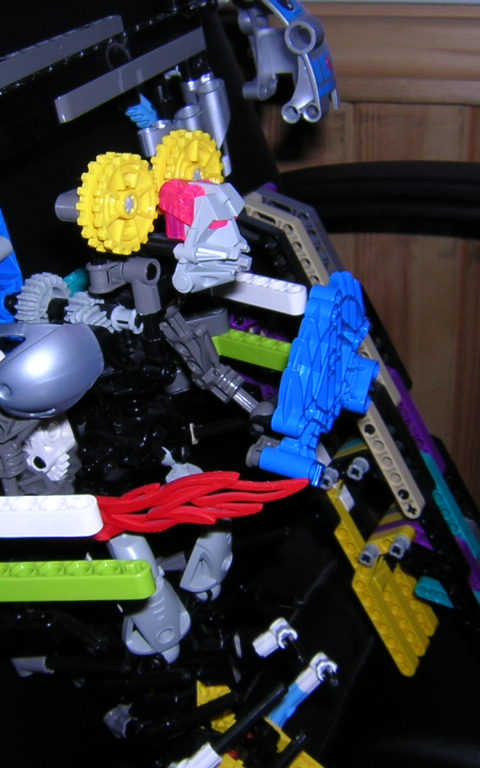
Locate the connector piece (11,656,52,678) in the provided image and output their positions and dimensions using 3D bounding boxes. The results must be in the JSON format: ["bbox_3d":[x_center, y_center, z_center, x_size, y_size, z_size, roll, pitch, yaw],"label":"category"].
[{"bbox_3d":[-0.070,0.096,0.360,0.015,0.008,0.008,-7,25,2],"label":"connector piece"}]

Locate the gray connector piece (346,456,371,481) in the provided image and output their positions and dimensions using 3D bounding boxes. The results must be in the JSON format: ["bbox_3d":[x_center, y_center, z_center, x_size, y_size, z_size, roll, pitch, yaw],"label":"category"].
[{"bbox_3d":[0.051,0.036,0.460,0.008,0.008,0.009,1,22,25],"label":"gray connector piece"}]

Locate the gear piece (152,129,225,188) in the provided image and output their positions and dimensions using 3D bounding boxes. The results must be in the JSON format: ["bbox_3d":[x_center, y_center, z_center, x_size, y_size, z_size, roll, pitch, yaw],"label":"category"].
[{"bbox_3d":[-0.015,-0.059,0.302,0.009,0.026,0.026,17,33,34],"label":"gear piece"}]

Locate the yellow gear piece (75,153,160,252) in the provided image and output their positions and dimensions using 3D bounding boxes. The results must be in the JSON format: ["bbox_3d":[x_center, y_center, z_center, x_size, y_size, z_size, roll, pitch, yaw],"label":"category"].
[{"bbox_3d":[-0.034,-0.050,0.296,0.009,0.028,0.028,7,29,30],"label":"yellow gear piece"}]

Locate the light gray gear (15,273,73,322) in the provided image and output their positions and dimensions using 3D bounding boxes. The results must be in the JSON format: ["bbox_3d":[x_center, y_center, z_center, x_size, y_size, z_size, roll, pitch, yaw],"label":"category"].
[{"bbox_3d":[-0.063,-0.025,0.338,0.008,0.022,0.022,5,28,19],"label":"light gray gear"}]

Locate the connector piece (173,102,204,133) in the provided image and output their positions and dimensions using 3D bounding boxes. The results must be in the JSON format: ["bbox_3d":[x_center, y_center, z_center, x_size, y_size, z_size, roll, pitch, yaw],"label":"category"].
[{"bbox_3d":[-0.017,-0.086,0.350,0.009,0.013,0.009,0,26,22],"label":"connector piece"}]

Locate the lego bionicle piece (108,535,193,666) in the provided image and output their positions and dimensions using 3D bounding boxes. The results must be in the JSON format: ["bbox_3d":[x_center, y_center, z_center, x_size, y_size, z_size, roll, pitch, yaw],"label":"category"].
[{"bbox_3d":[-0.028,0.065,0.325,0.021,0.036,0.015,-13,24,-1],"label":"lego bionicle piece"}]

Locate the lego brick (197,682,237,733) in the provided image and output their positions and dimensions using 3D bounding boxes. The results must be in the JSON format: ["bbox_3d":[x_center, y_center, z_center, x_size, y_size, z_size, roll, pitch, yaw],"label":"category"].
[{"bbox_3d":[-0.009,0.117,0.385,0.016,0.018,0.013,-4,26,0],"label":"lego brick"}]

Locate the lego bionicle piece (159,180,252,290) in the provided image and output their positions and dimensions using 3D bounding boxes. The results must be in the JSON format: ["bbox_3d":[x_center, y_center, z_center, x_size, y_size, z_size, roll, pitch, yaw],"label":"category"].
[{"bbox_3d":[-0.010,-0.043,0.305,0.021,0.029,0.017,9,26,38],"label":"lego bionicle piece"}]

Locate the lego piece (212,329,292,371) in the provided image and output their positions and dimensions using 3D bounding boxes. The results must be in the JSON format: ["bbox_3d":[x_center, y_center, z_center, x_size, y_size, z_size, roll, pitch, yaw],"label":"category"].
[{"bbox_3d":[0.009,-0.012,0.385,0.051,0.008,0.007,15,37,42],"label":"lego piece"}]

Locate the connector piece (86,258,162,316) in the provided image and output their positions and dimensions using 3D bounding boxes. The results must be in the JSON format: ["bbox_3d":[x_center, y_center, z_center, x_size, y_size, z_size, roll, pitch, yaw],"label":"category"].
[{"bbox_3d":[-0.035,-0.029,0.320,0.025,0.017,0.009,17,35,34],"label":"connector piece"}]

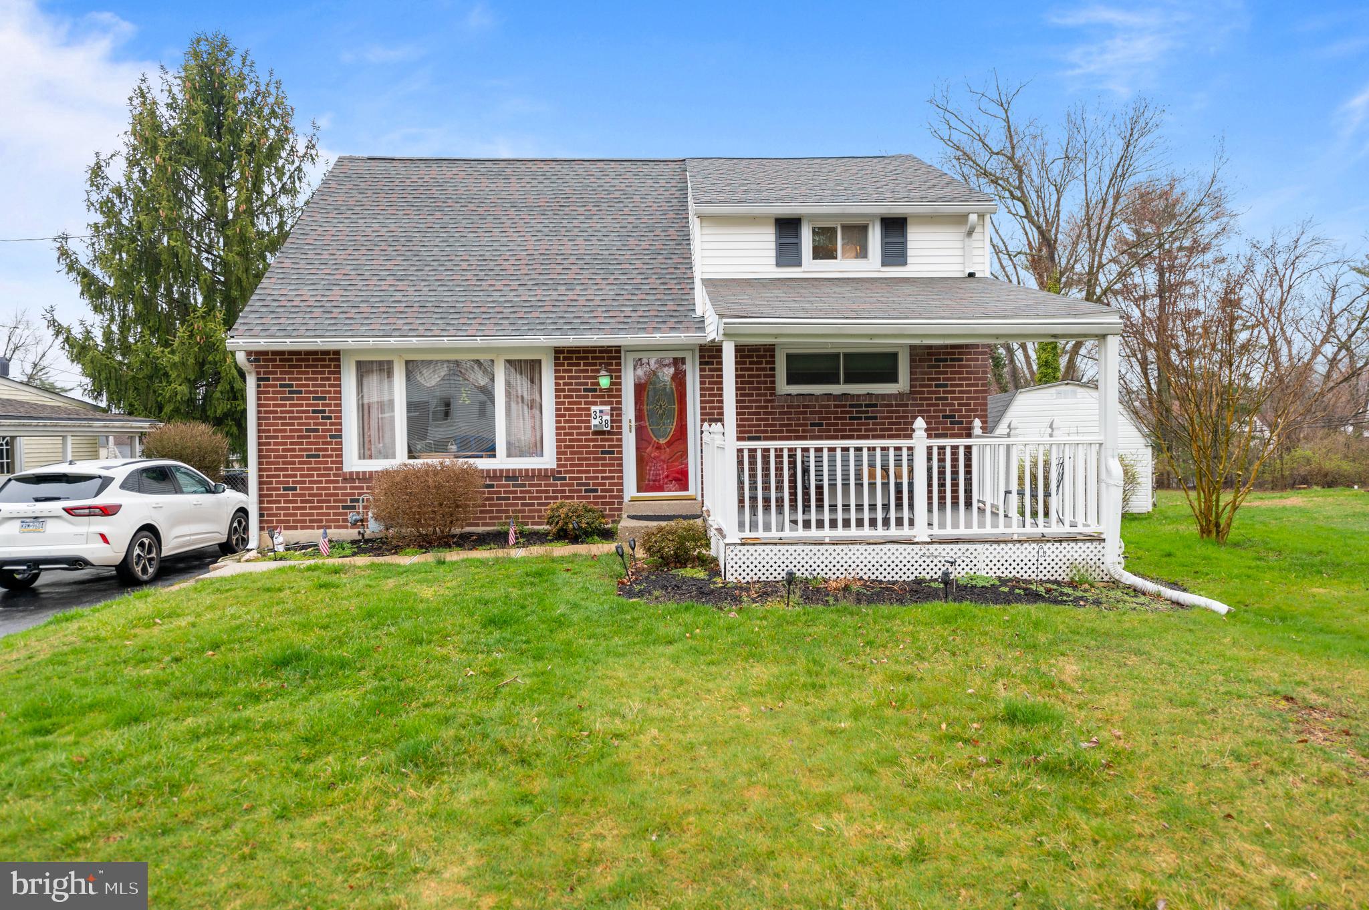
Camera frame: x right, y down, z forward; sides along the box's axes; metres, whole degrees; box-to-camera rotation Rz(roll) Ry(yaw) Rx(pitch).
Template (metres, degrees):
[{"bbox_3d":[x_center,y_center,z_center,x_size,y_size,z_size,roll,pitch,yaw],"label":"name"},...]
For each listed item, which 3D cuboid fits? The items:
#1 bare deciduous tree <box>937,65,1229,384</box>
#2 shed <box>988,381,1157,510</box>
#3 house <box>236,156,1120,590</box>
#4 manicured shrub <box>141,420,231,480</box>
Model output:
[{"bbox_3d":[12.870,-5.803,29.946,9.815,13.470,9.000,-1,2,0],"label":"bare deciduous tree"},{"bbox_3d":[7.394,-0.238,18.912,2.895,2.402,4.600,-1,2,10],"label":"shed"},{"bbox_3d":[-0.929,-2.001,14.064,9.803,6.150,11.500,-1,2,-1],"label":"house"},{"bbox_3d":[-8.908,0.405,16.319,1.555,2.034,1.555,-1,2,0],"label":"manicured shrub"}]

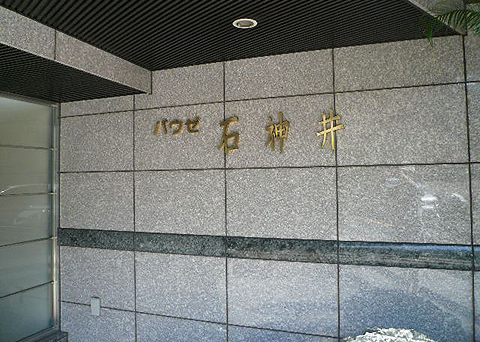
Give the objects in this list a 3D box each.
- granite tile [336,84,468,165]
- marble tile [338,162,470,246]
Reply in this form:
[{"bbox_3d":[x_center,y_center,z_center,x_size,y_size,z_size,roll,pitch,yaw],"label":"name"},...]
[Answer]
[{"bbox_3d":[1.025,-0.289,2.515,0.792,0.493,0.025,-1,-1,20],"label":"granite tile"},{"bbox_3d":[1.031,0.211,2.503,0.792,0.493,0.025,-1,-1,20],"label":"marble tile"}]

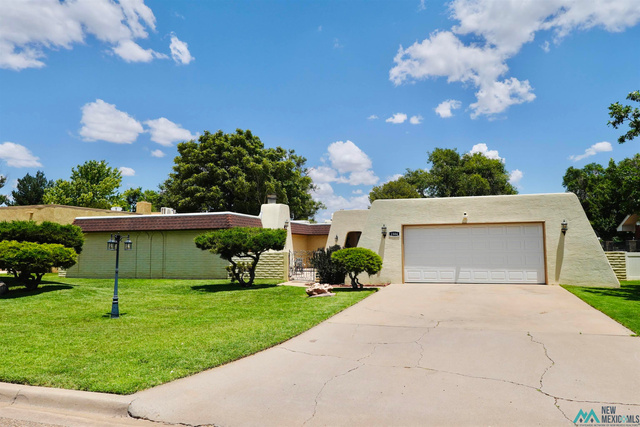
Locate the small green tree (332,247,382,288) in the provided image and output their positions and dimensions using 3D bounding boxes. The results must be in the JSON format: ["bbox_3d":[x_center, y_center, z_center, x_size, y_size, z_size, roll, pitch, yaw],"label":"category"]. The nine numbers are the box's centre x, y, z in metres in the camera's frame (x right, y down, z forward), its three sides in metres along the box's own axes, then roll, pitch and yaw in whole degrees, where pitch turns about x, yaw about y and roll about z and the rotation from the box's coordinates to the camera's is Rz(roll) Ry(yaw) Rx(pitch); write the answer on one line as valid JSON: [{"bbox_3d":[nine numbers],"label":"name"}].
[{"bbox_3d":[1.216,1.816,13.000,1.704,1.335,1.619,-1,-5,5],"label":"small green tree"}]

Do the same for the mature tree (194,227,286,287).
[{"bbox_3d":[-2.707,1.486,13.500,3.111,2.076,2.645,1,-5,-11],"label":"mature tree"}]

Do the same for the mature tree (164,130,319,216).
[{"bbox_3d":[-5.963,-1.418,31.000,12.587,10.882,11.958,1,-5,-11],"label":"mature tree"}]

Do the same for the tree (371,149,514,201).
[{"bbox_3d":[11.307,-0.910,37.000,13.175,10.669,11.199,-2,-5,18],"label":"tree"}]

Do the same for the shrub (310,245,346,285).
[{"bbox_3d":[0.340,1.926,14.800,1.399,1.502,1.330,-1,-5,1],"label":"shrub"}]

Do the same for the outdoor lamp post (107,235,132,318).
[{"bbox_3d":[-4.189,1.296,8.200,0.467,1.774,0.500,2,-6,-27],"label":"outdoor lamp post"}]

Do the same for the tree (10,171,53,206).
[{"bbox_3d":[-31.652,0.228,43.000,4.277,10.042,4.277,3,-6,-37],"label":"tree"}]

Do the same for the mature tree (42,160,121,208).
[{"bbox_3d":[-21.688,-0.190,36.000,6.613,9.522,6.613,3,-6,-31],"label":"mature tree"}]

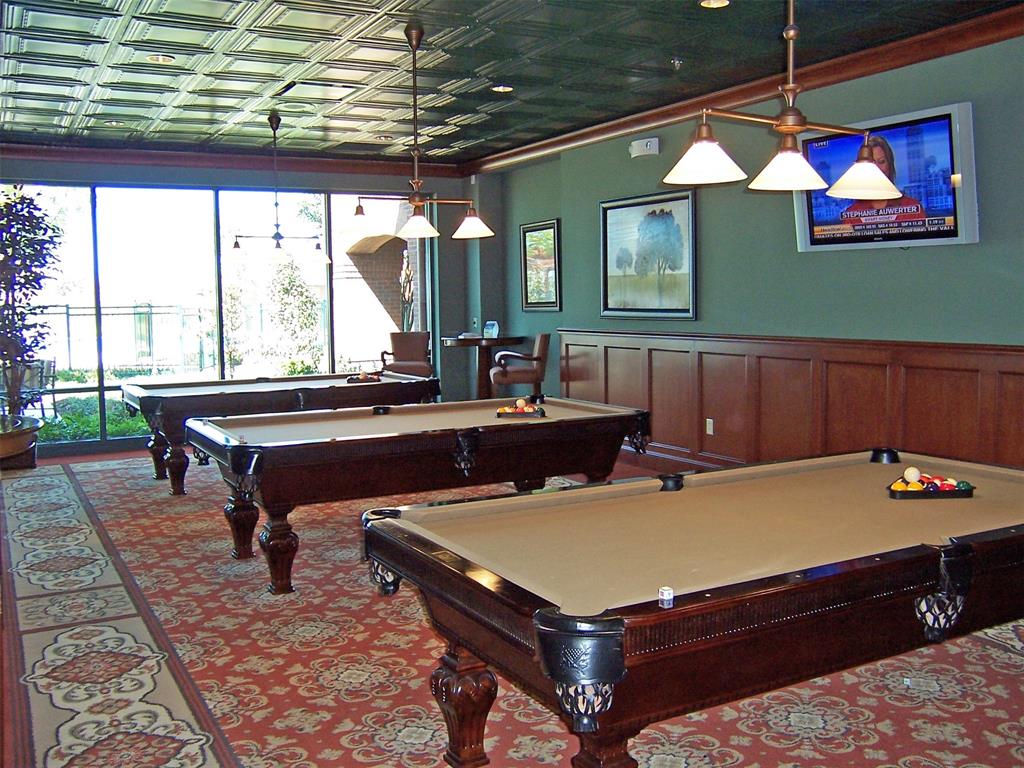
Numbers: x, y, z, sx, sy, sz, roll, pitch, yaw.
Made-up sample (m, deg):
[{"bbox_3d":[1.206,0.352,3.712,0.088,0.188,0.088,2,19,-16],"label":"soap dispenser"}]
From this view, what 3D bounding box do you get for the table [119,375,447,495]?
[{"bbox_3d":[-1.950,0.385,8.367,2.510,0.790,1.370,-4,6,-28],"label":"table"}]

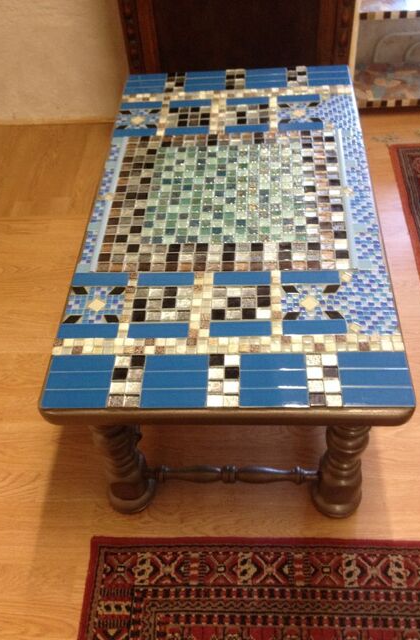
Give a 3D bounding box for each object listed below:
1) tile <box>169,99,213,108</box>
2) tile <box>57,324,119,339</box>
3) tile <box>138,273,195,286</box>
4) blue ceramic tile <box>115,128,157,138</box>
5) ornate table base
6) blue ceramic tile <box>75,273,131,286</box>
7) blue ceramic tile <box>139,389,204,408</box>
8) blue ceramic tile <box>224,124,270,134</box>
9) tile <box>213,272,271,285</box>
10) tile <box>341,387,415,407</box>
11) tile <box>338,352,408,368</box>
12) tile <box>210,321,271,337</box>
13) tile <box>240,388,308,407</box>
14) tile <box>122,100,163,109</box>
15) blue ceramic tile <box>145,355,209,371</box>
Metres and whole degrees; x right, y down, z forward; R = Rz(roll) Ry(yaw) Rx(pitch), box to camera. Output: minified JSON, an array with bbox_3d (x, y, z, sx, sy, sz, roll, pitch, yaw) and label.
[{"bbox_3d":[-0.046,-0.512,1.543,0.099,0.008,0.032,-1,47,5],"label":"tile"},{"bbox_3d":[-0.202,0.021,1.078,0.100,0.008,0.032,-1,48,5],"label":"tile"},{"bbox_3d":[-0.077,-0.069,1.146,0.100,0.008,0.032,-1,48,5],"label":"tile"},{"bbox_3d":[-0.168,-0.421,1.470,0.099,0.008,0.032,-1,47,5],"label":"blue ceramic tile"},{"bbox_3d":[0.053,-0.097,1.453,0.492,0.371,0.969,-1,47,5],"label":"ornate table base"},{"bbox_3d":[-0.194,-0.069,1.163,0.100,0.008,0.032,-1,46,5],"label":"blue ceramic tile"},{"bbox_3d":[-0.052,0.118,0.954,0.099,0.008,0.032,-1,47,5],"label":"blue ceramic tile"},{"bbox_3d":[0.087,-0.434,1.484,0.100,0.008,0.032,-1,46,5],"label":"blue ceramic tile"},{"bbox_3d":[0.057,-0.069,1.119,0.099,0.008,0.032,-1,47,5],"label":"tile"},{"bbox_3d":[0.241,0.114,0.931,0.099,0.008,0.032,-1,47,5],"label":"tile"},{"bbox_3d":[0.249,0.064,0.996,0.101,0.008,0.032,-1,48,5],"label":"tile"},{"bbox_3d":[0.051,0.018,1.055,0.100,0.008,0.032,-1,46,5],"label":"tile"},{"bbox_3d":[0.096,0.117,0.955,0.100,0.008,0.032,-1,46,5],"label":"tile"},{"bbox_3d":[-0.168,-0.523,1.594,0.100,0.008,0.032,-1,46,5],"label":"tile"},{"bbox_3d":[-0.052,0.069,1.020,0.100,0.008,0.032,-1,48,5],"label":"blue ceramic tile"}]

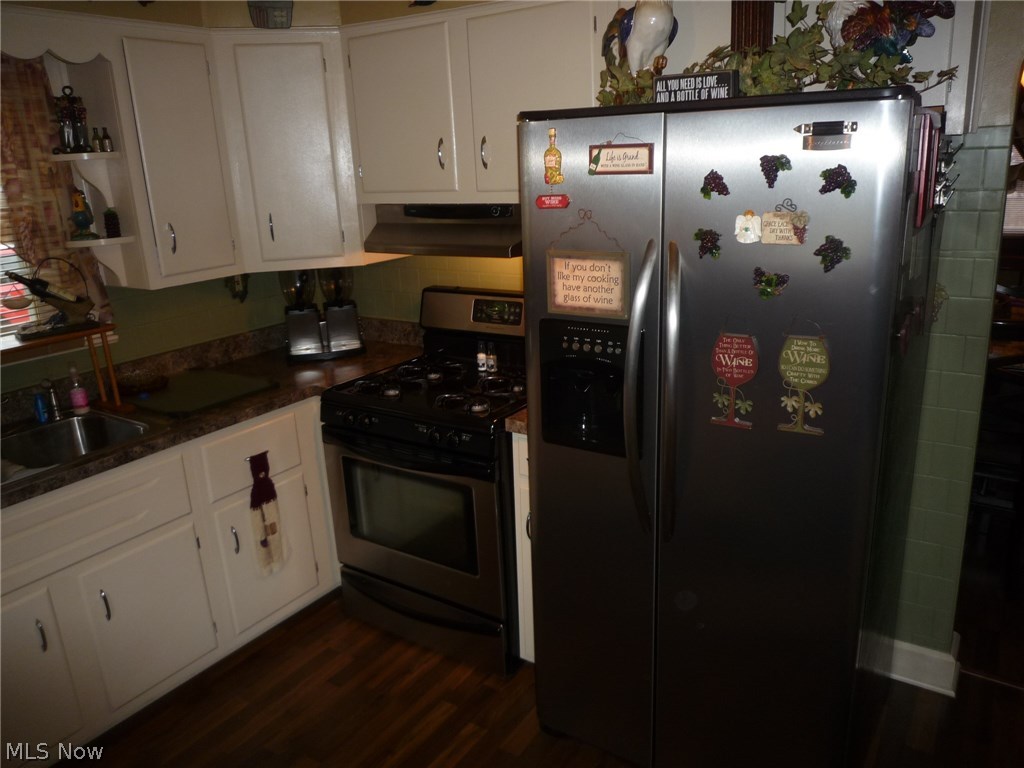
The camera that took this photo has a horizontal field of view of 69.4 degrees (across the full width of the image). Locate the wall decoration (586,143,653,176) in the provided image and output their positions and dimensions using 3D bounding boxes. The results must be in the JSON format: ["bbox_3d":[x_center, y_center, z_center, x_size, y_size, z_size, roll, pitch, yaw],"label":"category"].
[{"bbox_3d":[0.242,-0.496,1.629,0.157,0.064,0.011,9,19,34],"label":"wall decoration"}]

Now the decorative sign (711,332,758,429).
[{"bbox_3d":[0.495,-0.003,1.648,0.104,0.220,0.012,6,18,27],"label":"decorative sign"}]

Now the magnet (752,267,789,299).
[{"bbox_3d":[0.544,-0.211,1.553,0.071,0.065,0.015,6,18,27],"label":"magnet"}]

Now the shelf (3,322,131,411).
[{"bbox_3d":[-1.561,0.030,2.180,0.210,0.287,0.780,8,20,33],"label":"shelf"}]

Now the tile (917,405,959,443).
[{"bbox_3d":[1.231,0.119,2.152,0.108,0.108,0.008,8,20,32],"label":"tile"}]

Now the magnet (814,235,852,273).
[{"bbox_3d":[0.638,-0.259,1.472,0.060,0.071,0.014,8,20,32],"label":"magnet"}]

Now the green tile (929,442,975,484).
[{"bbox_3d":[1.307,0.234,2.192,0.110,0.108,0.009,8,19,33],"label":"green tile"}]

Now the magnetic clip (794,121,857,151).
[{"bbox_3d":[0.599,-0.474,1.418,0.112,0.051,0.028,8,19,31],"label":"magnetic clip"}]

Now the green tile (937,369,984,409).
[{"bbox_3d":[1.296,0.023,2.132,0.110,0.108,0.009,8,19,33],"label":"green tile"}]

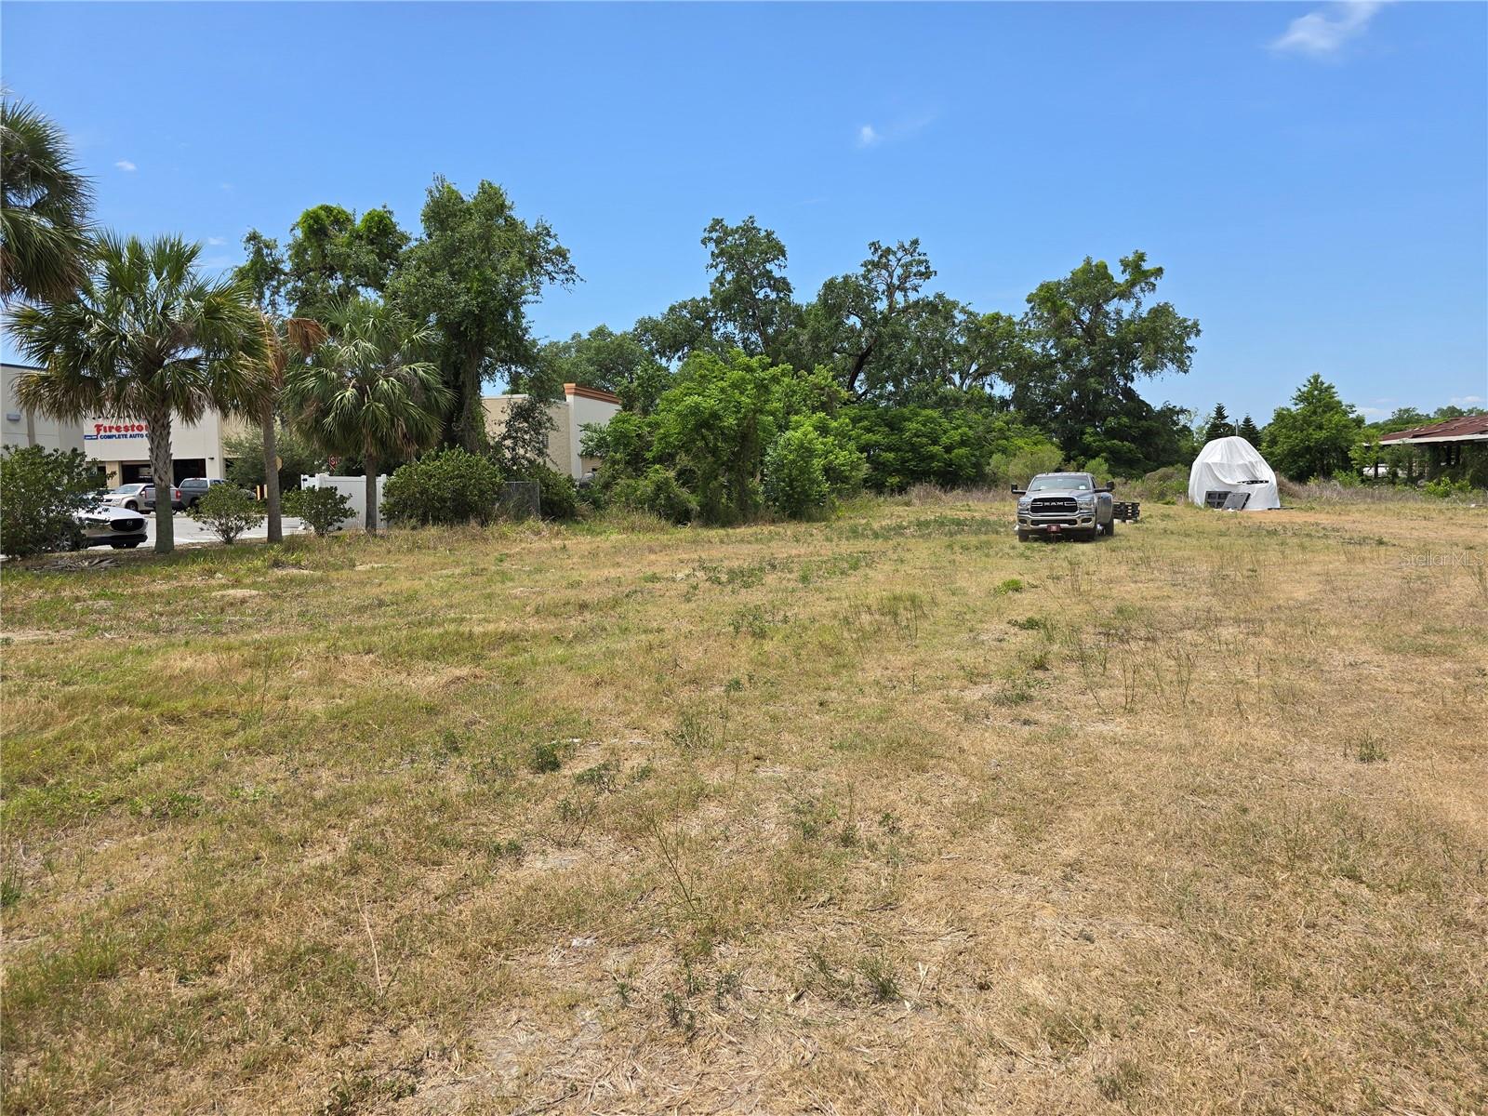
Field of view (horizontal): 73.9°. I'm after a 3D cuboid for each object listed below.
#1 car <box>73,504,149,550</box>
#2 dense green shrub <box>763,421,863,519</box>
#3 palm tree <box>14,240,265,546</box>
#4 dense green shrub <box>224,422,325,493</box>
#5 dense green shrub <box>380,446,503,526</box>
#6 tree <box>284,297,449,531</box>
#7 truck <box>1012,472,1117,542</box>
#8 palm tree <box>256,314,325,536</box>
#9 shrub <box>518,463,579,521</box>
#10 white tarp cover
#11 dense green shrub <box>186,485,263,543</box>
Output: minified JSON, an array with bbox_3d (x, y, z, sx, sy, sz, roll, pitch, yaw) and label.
[{"bbox_3d":[-17.350,-0.950,24.950,4.600,1.480,1.820,1,4,14],"label":"car"},{"bbox_3d":[3.008,-3.792,43.000,4.200,4.300,3.900,0,4,4],"label":"dense green shrub"},{"bbox_3d":[-13.751,-3.773,22.600,5.100,7.310,4.900,-3,5,-31],"label":"palm tree"},{"bbox_3d":[-27.517,-5.524,58.000,5.300,4.840,4.800,-2,5,-25],"label":"dense green shrub"},{"bbox_3d":[-10.852,-2.546,35.500,4.200,2.880,3.600,-2,4,-17],"label":"dense green shrub"},{"bbox_3d":[-12.324,-4.681,32.300,5.000,7.690,4.800,-2,4,-21],"label":"tree"},{"bbox_3d":[9.420,-1.541,29.000,2.500,1.980,6.500,1,4,23],"label":"truck"},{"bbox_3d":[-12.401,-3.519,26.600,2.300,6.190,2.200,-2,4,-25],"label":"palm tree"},{"bbox_3d":[-8.370,-2.848,42.500,2.600,2.550,2.400,-1,4,-11],"label":"shrub"},{"bbox_3d":[26.266,-4.534,53.000,4.400,3.960,4.200,2,5,26],"label":"white tarp cover"},{"bbox_3d":[-13.650,-1.154,26.000,1.800,1.570,1.750,-3,5,-28],"label":"dense green shrub"}]

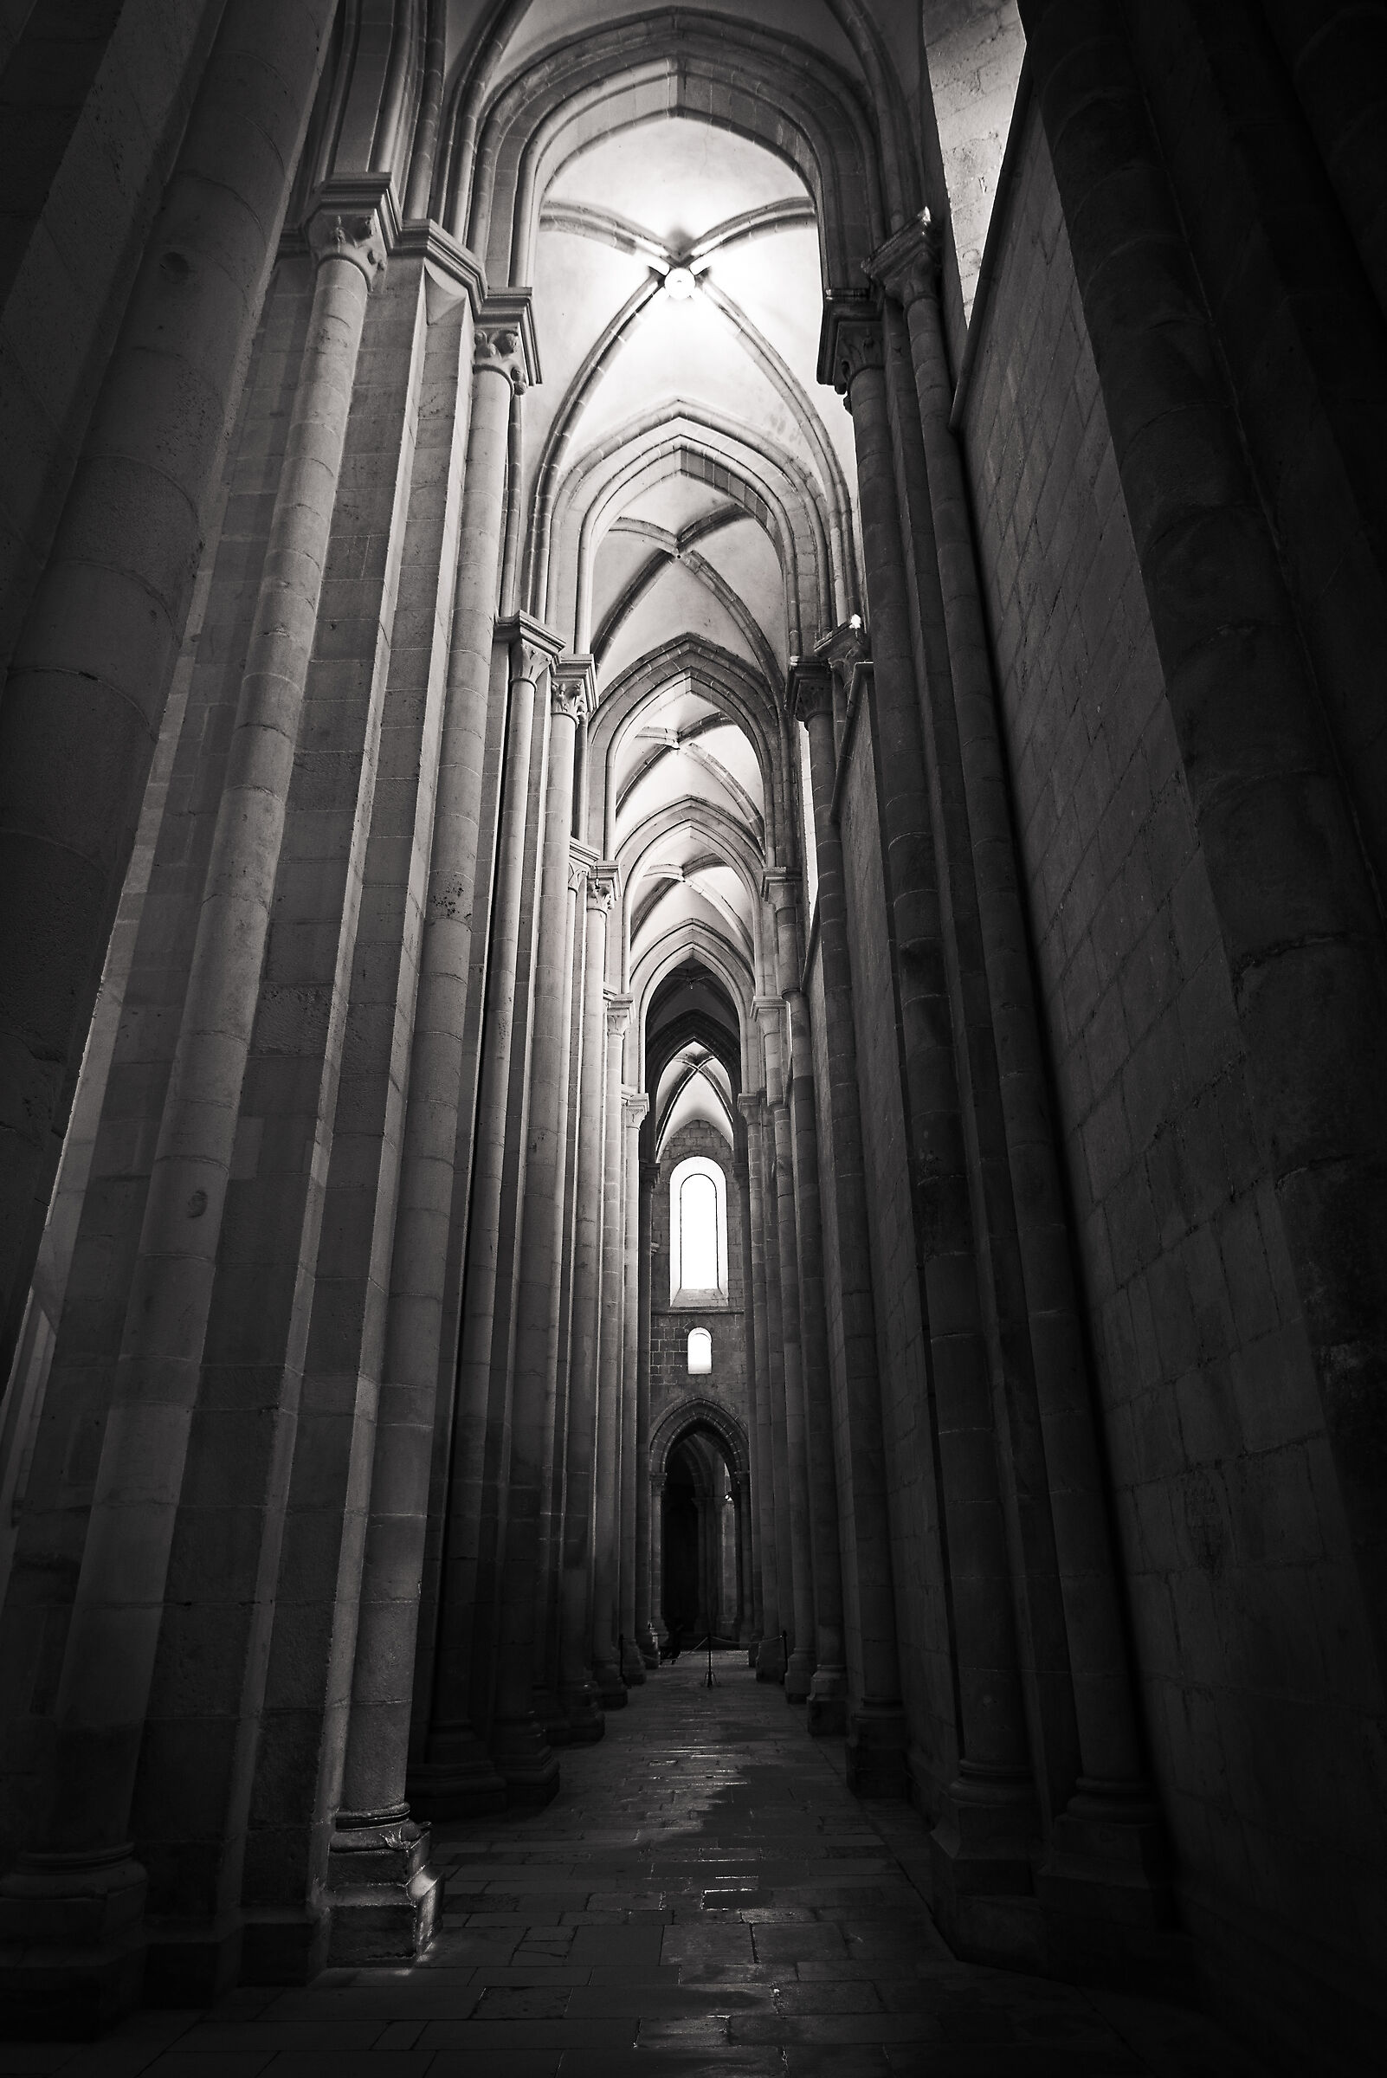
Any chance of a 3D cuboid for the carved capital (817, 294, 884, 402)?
[{"bbox_3d":[1.576,-6.891,12.365,0.568,0.904,1.006,0,-25,0],"label":"carved capital"}]

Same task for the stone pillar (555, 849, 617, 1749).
[{"bbox_3d":[-1.578,3.282,19.326,0.568,13.580,1.084,0,-25,0],"label":"stone pillar"}]

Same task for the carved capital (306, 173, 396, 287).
[{"bbox_3d":[-3.247,-7.376,11.324,0.912,0.852,0.791,0,-25,0],"label":"carved capital"}]

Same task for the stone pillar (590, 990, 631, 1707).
[{"bbox_3d":[-1.542,5.480,24.126,0.550,13.580,1.084,0,-25,0],"label":"stone pillar"}]

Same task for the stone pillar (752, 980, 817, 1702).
[{"bbox_3d":[1.744,5.473,24.138,0.688,13.580,1.032,0,-25,0],"label":"stone pillar"}]

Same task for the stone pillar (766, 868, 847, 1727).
[{"bbox_3d":[1.707,3.274,19.339,0.671,13.580,1.032,0,-25,0],"label":"stone pillar"}]

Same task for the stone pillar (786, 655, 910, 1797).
[{"bbox_3d":[1.670,1.076,14.538,0.654,13.580,1.032,0,-25,0],"label":"stone pillar"}]

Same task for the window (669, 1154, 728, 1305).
[{"bbox_3d":[0.167,6.947,44.492,2.098,5.676,0.600,0,-25,0],"label":"window"}]

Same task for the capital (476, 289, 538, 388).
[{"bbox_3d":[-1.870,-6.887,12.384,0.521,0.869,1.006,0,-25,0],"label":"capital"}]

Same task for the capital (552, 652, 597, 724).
[{"bbox_3d":[-1.643,-4.688,17.187,0.542,0.869,1.015,0,-25,0],"label":"capital"}]

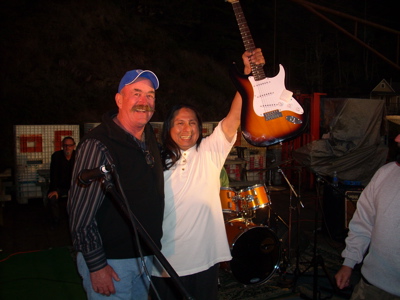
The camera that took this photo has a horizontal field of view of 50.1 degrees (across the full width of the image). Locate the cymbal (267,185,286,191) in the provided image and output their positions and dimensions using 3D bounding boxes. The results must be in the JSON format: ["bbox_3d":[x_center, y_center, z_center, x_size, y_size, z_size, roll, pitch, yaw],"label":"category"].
[{"bbox_3d":[0.747,0.400,4.500,0.360,0.060,0.360,-4,7,-27],"label":"cymbal"}]

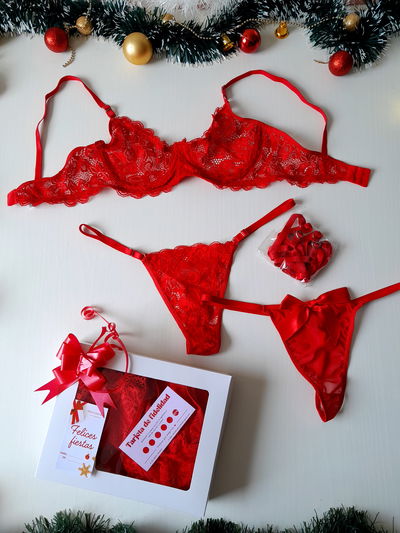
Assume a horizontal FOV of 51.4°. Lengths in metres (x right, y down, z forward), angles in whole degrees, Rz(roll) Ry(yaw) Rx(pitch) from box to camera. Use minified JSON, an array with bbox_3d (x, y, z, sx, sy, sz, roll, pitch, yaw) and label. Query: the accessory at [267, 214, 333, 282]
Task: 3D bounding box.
[{"bbox_3d":[0.153,-0.029,0.641,0.097,0.025,0.094,41,83,11],"label":"accessory"}]

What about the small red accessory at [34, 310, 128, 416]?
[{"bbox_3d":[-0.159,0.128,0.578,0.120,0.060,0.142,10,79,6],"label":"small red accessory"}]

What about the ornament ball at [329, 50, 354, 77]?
[{"bbox_3d":[0.234,-0.340,0.695,0.041,0.041,0.041,-1,78,4],"label":"ornament ball"}]

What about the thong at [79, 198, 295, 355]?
[{"bbox_3d":[-0.010,0.022,0.642,0.351,0.022,0.230,-7,77,2],"label":"thong"}]

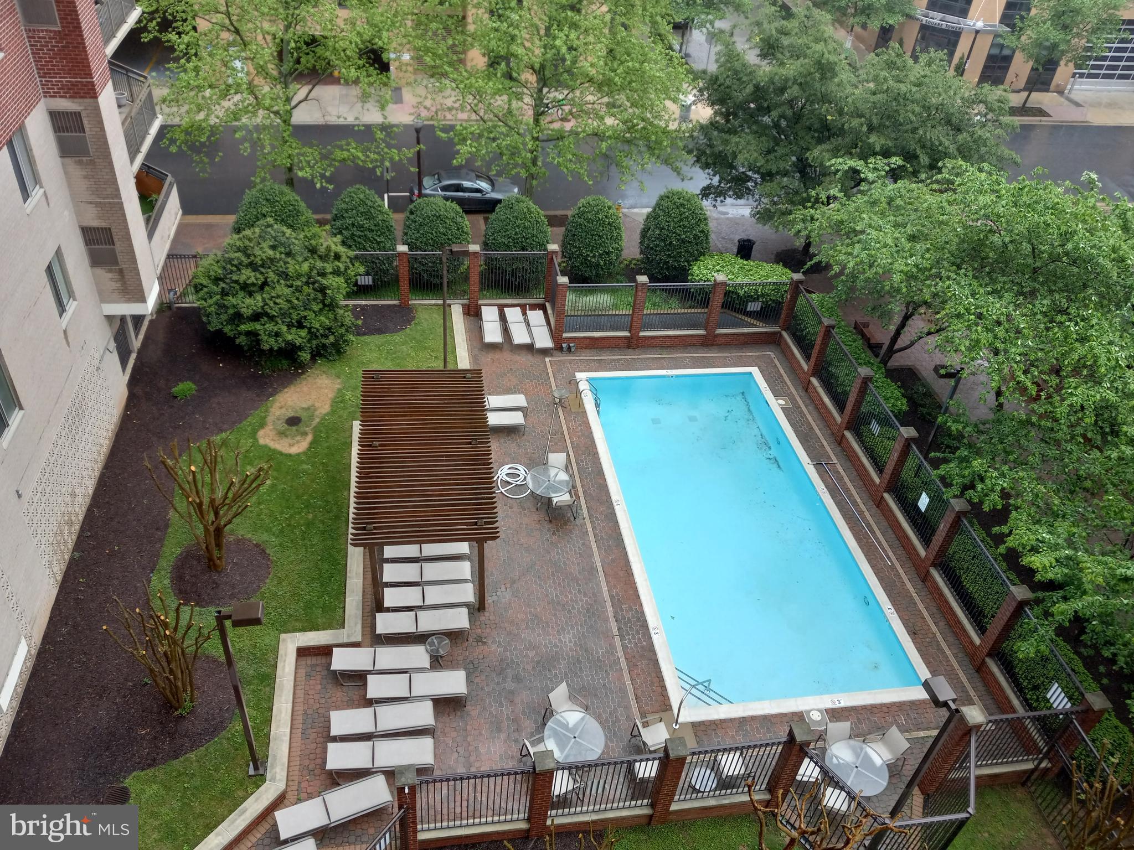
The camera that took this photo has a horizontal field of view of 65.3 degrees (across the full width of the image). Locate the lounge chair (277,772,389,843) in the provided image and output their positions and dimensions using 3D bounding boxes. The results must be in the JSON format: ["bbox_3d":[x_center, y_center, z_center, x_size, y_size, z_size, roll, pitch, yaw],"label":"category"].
[{"bbox_3d":[-4.297,7.157,16.387,2.030,0.420,0.660,-13,42,-21],"label":"lounge chair"}]

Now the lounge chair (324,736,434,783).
[{"bbox_3d":[-3.627,6.507,17.267,2.040,0.420,0.660,0,39,-7],"label":"lounge chair"}]

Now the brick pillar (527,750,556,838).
[{"bbox_3d":[-0.469,6.560,15.569,0.360,2.360,0.360,-2,39,-10],"label":"brick pillar"}]

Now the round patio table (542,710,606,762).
[{"bbox_3d":[0.130,6.413,17.608,1.200,0.720,1.200,3,39,-3],"label":"round patio table"}]

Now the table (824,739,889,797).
[{"bbox_3d":[5.618,6.947,17.437,1.220,0.720,1.220,-2,39,-10],"label":"table"}]

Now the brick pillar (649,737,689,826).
[{"bbox_3d":[1.825,6.536,16.143,0.335,2.440,0.335,-2,40,-10],"label":"brick pillar"}]

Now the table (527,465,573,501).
[{"bbox_3d":[-0.477,1.754,23.356,1.210,0.720,1.210,-2,39,-10],"label":"table"}]

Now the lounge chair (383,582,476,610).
[{"bbox_3d":[-3.114,4.018,20.115,2.031,0.476,0.644,-2,39,-9],"label":"lounge chair"}]

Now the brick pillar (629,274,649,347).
[{"bbox_3d":[2.330,-3.674,29.103,0.380,2.530,0.380,-2,39,-10],"label":"brick pillar"}]

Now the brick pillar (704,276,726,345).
[{"bbox_3d":[4.922,-3.776,29.540,0.380,2.530,0.380,-2,39,-10],"label":"brick pillar"}]

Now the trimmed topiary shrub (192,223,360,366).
[{"bbox_3d":[-8.610,-3.917,26.308,4.500,3.750,4.600,-2,39,-10],"label":"trimmed topiary shrub"}]

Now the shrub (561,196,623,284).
[{"bbox_3d":[0.984,-7.090,33.214,2.300,3.020,2.300,-2,39,-10],"label":"shrub"}]

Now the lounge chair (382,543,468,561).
[{"bbox_3d":[-3.407,3.125,21.531,2.050,0.400,0.630,-1,39,-8],"label":"lounge chair"}]

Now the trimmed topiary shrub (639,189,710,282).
[{"bbox_3d":[4.109,-7.331,33.376,2.616,3.121,2.616,-2,40,-10],"label":"trimmed topiary shrub"}]

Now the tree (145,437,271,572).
[{"bbox_3d":[-7.668,2.139,19.457,2.400,2.850,2.500,-2,39,-10],"label":"tree"}]

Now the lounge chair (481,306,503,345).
[{"bbox_3d":[-2.475,-3.140,29.042,0.644,0.476,2.031,-2,39,-9],"label":"lounge chair"}]

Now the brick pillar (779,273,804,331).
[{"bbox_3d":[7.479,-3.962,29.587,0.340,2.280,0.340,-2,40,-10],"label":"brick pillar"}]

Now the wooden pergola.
[{"bbox_3d":[-3.433,1.522,21.514,3.120,2.800,6.000,-1,40,-8],"label":"wooden pergola"}]

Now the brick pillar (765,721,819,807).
[{"bbox_3d":[4.120,6.427,16.561,0.335,2.440,0.335,-2,40,-10],"label":"brick pillar"}]

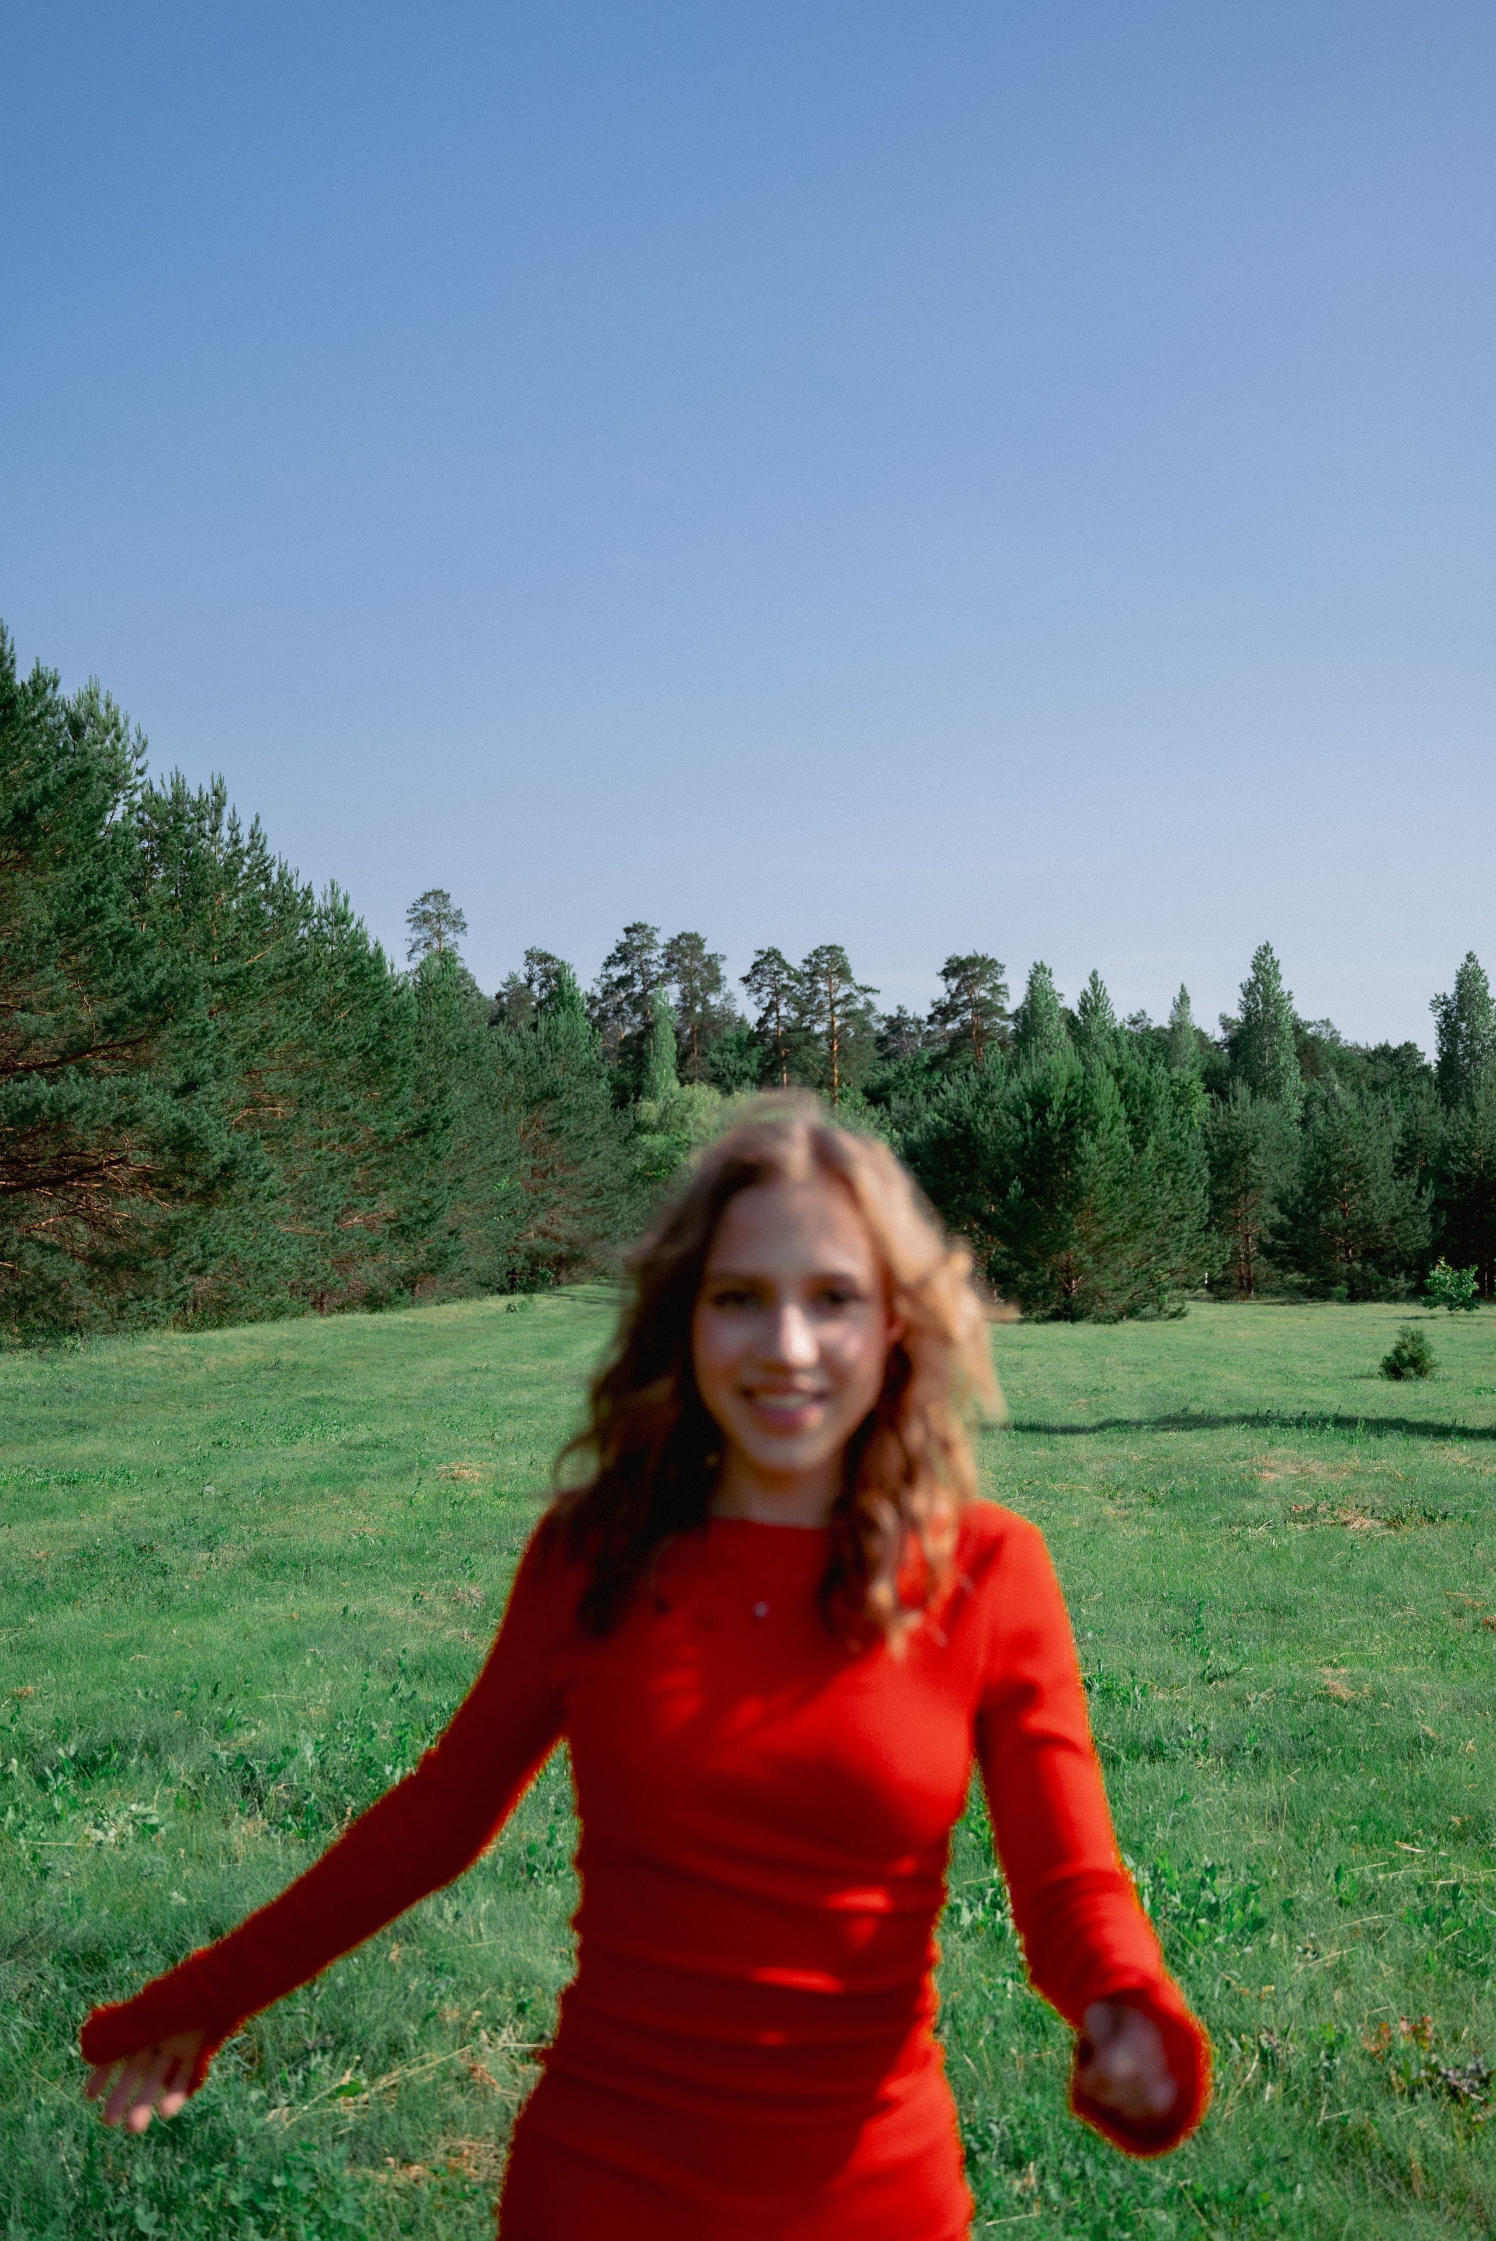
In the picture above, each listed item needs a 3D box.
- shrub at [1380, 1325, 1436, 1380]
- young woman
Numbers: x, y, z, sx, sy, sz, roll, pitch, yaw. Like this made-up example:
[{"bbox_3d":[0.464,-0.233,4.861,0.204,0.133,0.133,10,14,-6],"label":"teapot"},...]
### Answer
[{"bbox_3d":[7.460,2.620,31.000,0.620,0.630,0.600,0,-3,0],"label":"shrub"},{"bbox_3d":[-0.080,0.810,1.790,0.710,1.650,0.500,0,-3,4],"label":"young woman"}]

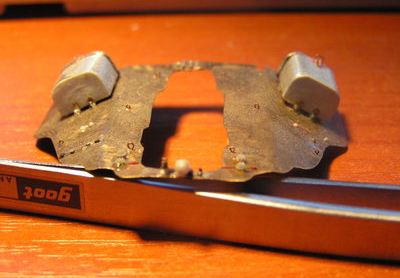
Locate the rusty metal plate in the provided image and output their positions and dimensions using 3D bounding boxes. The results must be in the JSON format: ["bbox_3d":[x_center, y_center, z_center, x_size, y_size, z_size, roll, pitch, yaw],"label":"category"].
[{"bbox_3d":[-0.002,-0.002,0.163,0.065,0.010,0.054,0,30,0],"label":"rusty metal plate"}]

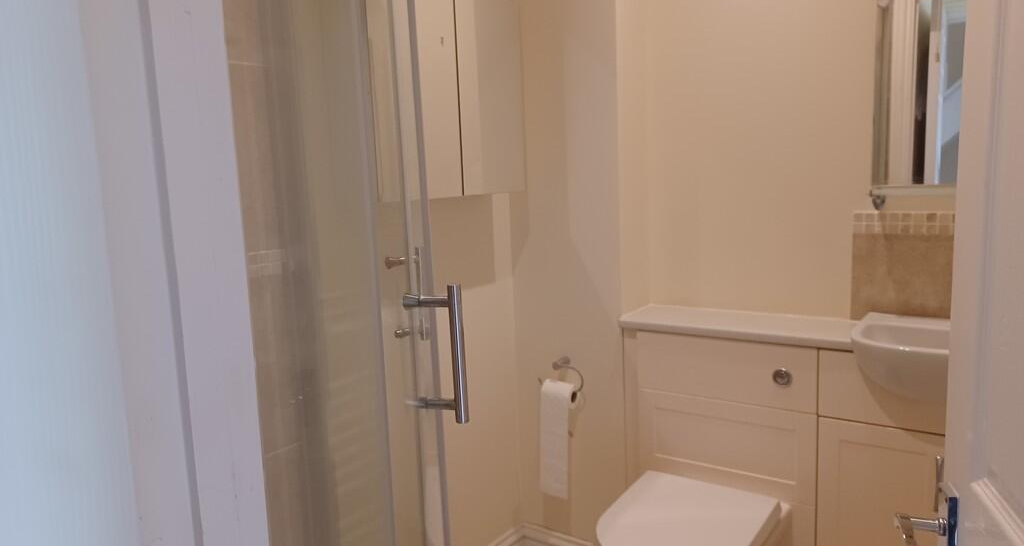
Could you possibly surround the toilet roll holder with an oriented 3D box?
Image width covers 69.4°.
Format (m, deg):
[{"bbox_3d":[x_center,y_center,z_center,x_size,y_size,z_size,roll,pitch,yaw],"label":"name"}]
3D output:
[{"bbox_3d":[0.161,0.322,2.278,0.164,0.112,0.070,3,9,35],"label":"toilet roll holder"}]

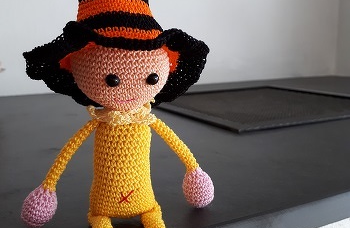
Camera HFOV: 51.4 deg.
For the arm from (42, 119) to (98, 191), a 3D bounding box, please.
[{"bbox_3d":[-0.075,0.030,0.266,0.015,0.060,0.012,37,-8,-18],"label":"arm"}]

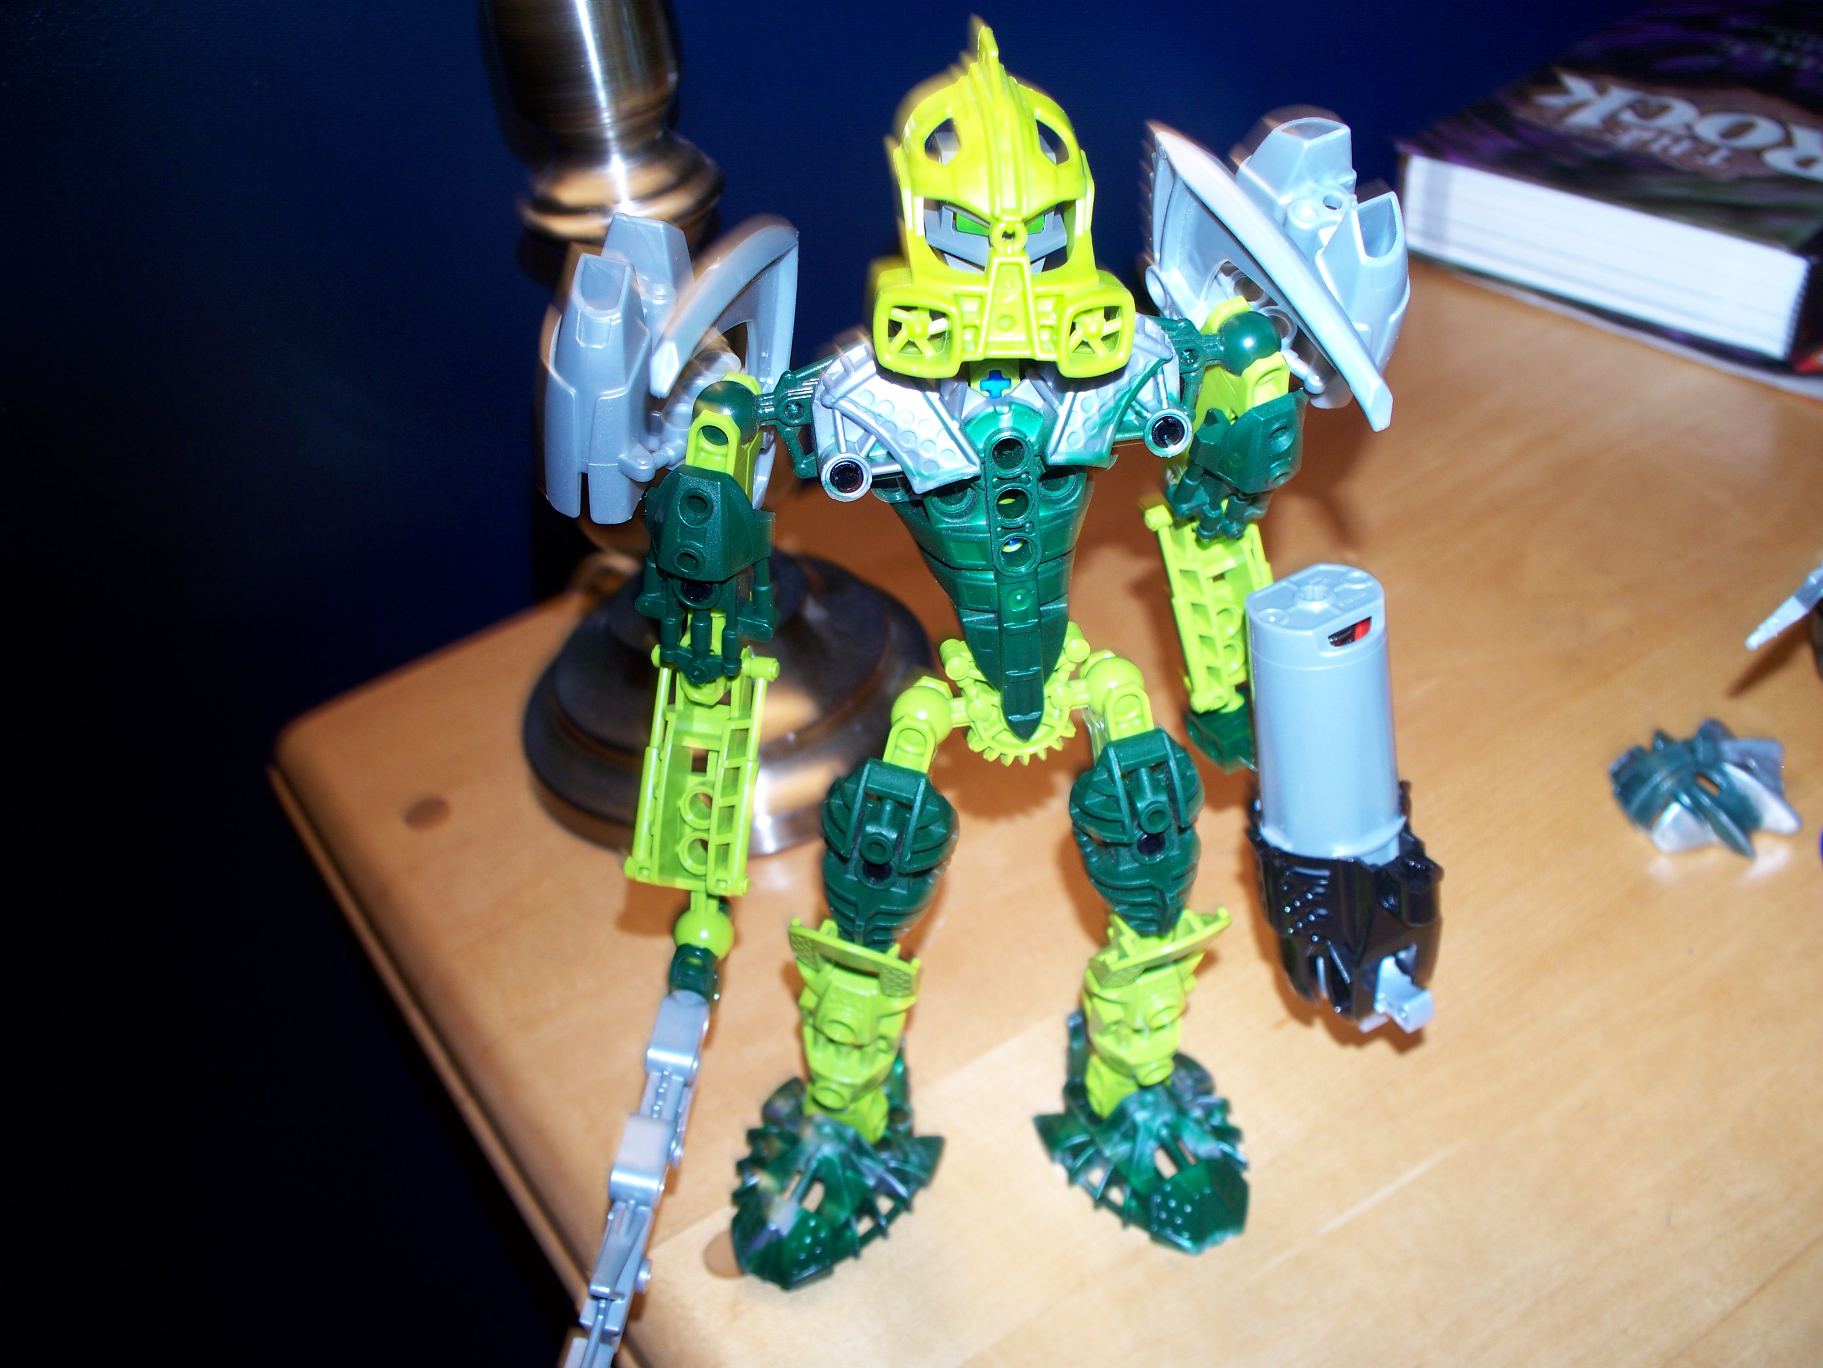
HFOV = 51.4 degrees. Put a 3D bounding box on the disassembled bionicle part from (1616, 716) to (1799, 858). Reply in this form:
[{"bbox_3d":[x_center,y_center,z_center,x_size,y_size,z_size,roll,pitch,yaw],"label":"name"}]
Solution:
[{"bbox_3d":[0.193,0.023,0.456,0.044,0.018,0.037,-27,44,-22],"label":"disassembled bionicle part"}]

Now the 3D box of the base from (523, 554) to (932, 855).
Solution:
[{"bbox_3d":[-0.051,-0.010,0.510,0.114,0.049,0.114,-8,40,0],"label":"base"}]

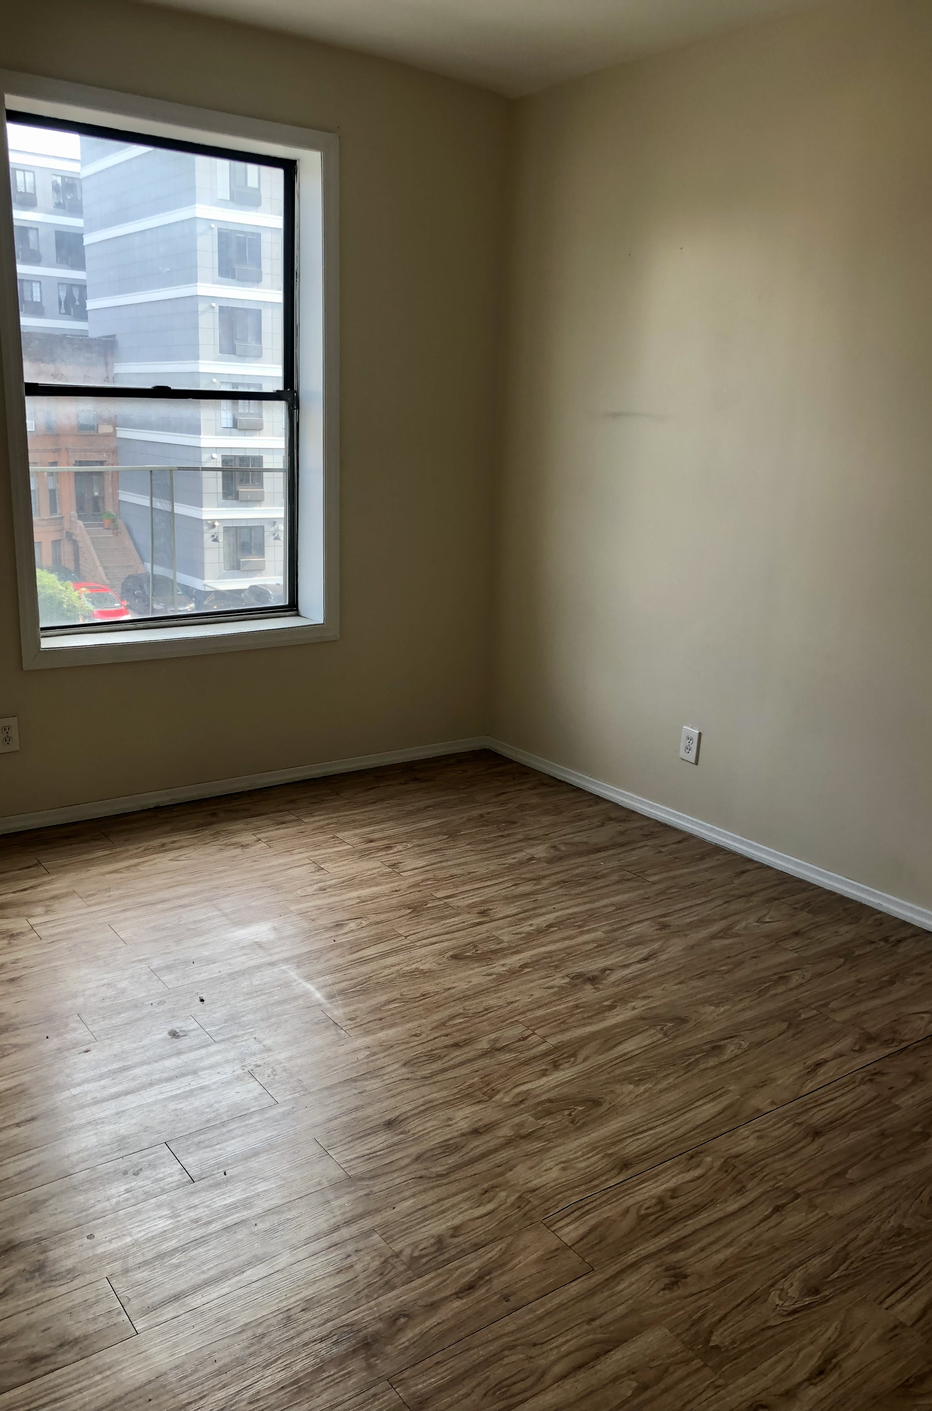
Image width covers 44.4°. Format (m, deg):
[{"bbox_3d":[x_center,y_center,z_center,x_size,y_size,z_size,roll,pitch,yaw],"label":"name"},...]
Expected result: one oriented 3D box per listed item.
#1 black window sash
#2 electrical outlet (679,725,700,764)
[{"bbox_3d":[-1.095,-1.135,4.149,1.055,1.701,0.089,-8,17,-35],"label":"black window sash"},{"bbox_3d":[0.807,0.147,4.127,0.014,0.115,0.073,-8,17,-35],"label":"electrical outlet"}]

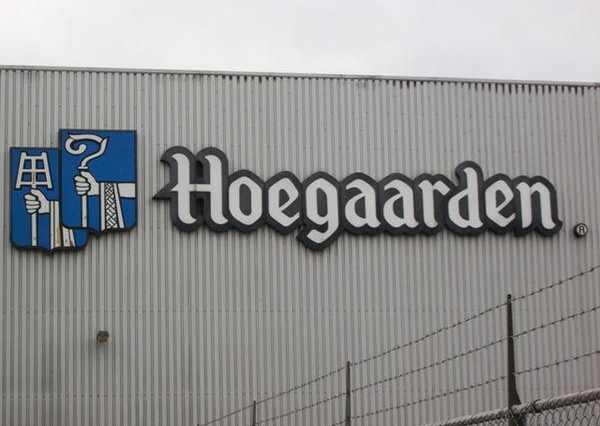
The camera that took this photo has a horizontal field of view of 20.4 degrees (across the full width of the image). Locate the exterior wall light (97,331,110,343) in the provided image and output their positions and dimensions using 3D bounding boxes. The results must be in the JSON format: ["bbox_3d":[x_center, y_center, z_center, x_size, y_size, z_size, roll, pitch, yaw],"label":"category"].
[{"bbox_3d":[-4.966,3.122,42.098,0.300,0.260,0.200,1,-11,-13],"label":"exterior wall light"}]

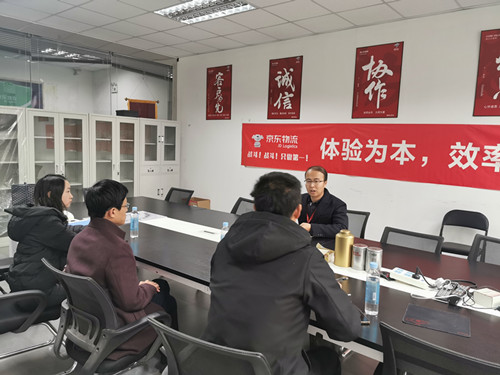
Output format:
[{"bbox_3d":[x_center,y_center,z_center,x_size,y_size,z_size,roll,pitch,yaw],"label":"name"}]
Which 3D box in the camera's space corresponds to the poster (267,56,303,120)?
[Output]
[{"bbox_3d":[0.510,-1.455,5.766,0.577,0.882,0.020,7,8,38],"label":"poster"}]

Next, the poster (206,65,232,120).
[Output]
[{"bbox_3d":[-0.529,-1.587,6.597,0.572,0.882,0.020,7,8,38],"label":"poster"}]

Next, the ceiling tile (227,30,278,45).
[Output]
[{"bbox_3d":[0.009,-2.184,5.679,0.606,0.020,0.616,8,8,39],"label":"ceiling tile"}]

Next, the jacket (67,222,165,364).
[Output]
[{"bbox_3d":[-0.688,0.476,1.977,0.515,0.656,0.505,7,8,38],"label":"jacket"}]

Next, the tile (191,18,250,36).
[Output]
[{"bbox_3d":[-0.383,-2.149,5.212,0.606,0.020,0.606,8,8,39],"label":"tile"}]

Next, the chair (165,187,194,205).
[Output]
[{"bbox_3d":[-1.047,0.464,4.872,0.576,0.853,0.576,7,8,38],"label":"chair"}]

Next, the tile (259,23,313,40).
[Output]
[{"bbox_3d":[0.472,-2.142,5.348,0.606,0.015,0.629,7,8,38],"label":"tile"}]

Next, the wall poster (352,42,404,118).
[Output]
[{"bbox_3d":[1.591,-1.323,4.899,0.593,0.896,0.020,7,8,38],"label":"wall poster"}]

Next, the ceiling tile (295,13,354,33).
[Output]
[{"bbox_3d":[0.943,-2.083,4.971,0.606,0.015,0.629,7,8,38],"label":"ceiling tile"}]

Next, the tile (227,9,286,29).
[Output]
[{"bbox_3d":[0.082,-2.086,4.828,0.606,0.020,0.606,8,8,39],"label":"tile"}]

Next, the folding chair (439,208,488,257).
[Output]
[{"bbox_3d":[2.237,0.678,4.194,0.465,0.823,0.475,7,8,38],"label":"folding chair"}]

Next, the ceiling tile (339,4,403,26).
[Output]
[{"bbox_3d":[1.403,-1.996,4.528,0.606,0.020,0.616,8,8,39],"label":"ceiling tile"}]

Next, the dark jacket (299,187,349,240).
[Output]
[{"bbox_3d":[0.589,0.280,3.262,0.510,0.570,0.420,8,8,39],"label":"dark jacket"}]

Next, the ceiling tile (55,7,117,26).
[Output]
[{"bbox_3d":[-2.088,-2.203,5.051,0.606,0.020,0.606,8,8,39],"label":"ceiling tile"}]

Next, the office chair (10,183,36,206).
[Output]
[{"bbox_3d":[-2.600,0.406,4.823,0.576,0.864,0.576,7,8,38],"label":"office chair"}]

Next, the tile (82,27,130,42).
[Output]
[{"bbox_3d":[-2.132,-2.296,5.872,0.521,0.020,0.606,8,8,39],"label":"tile"}]

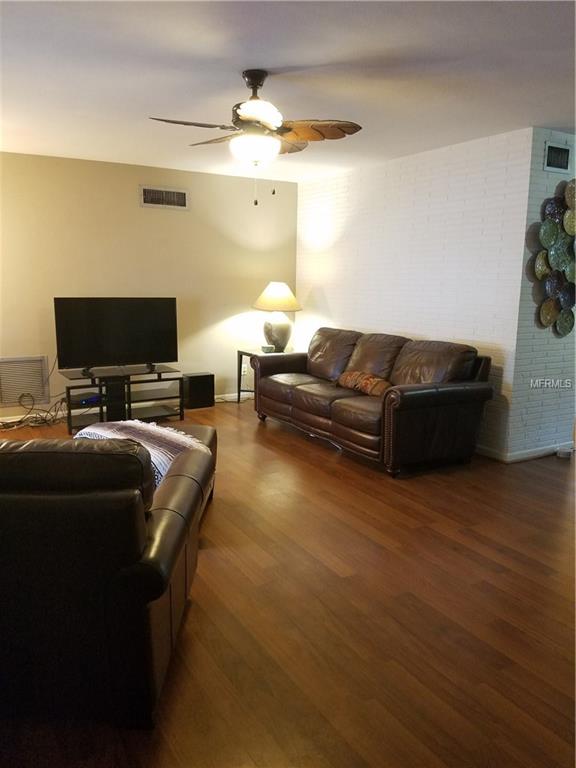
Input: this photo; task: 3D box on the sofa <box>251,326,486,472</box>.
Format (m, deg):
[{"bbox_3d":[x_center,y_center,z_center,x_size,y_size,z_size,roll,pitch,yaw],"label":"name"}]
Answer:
[{"bbox_3d":[0.597,0.030,5.069,0.910,0.890,2.150,-5,12,-29],"label":"sofa"}]

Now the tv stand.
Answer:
[{"bbox_3d":[-1.585,0.124,5.501,1.090,0.495,0.460,-6,12,-30],"label":"tv stand"}]

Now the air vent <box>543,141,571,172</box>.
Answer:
[{"bbox_3d":[1.950,-1.634,4.156,0.295,0.200,0.030,-6,12,-30],"label":"air vent"}]

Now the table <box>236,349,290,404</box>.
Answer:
[{"bbox_3d":[-0.193,-0.045,6.253,0.530,0.585,0.580,-6,12,-30],"label":"table"}]

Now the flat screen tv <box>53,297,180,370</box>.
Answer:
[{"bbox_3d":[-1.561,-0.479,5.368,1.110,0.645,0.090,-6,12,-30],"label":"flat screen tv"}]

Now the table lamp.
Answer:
[{"bbox_3d":[-0.150,-0.706,6.150,0.530,0.755,0.530,1,11,0],"label":"table lamp"}]

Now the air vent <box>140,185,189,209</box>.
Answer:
[{"bbox_3d":[-1.237,-1.883,5.847,0.510,0.208,0.030,-6,12,-30],"label":"air vent"}]

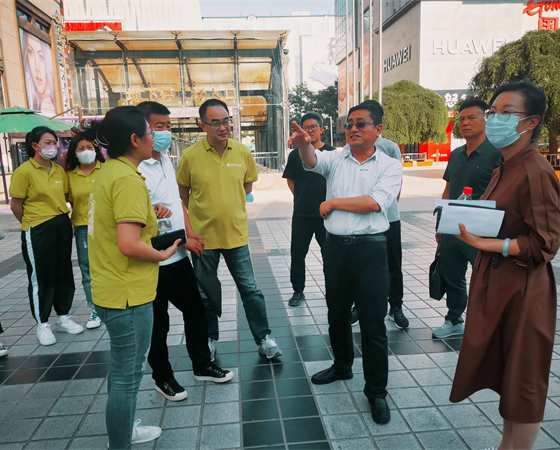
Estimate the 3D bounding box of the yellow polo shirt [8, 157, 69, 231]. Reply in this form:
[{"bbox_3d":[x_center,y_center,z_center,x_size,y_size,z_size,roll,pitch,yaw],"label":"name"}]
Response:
[{"bbox_3d":[-1.819,-0.234,3.540,0.270,0.550,0.440,4,11,34],"label":"yellow polo shirt"}]

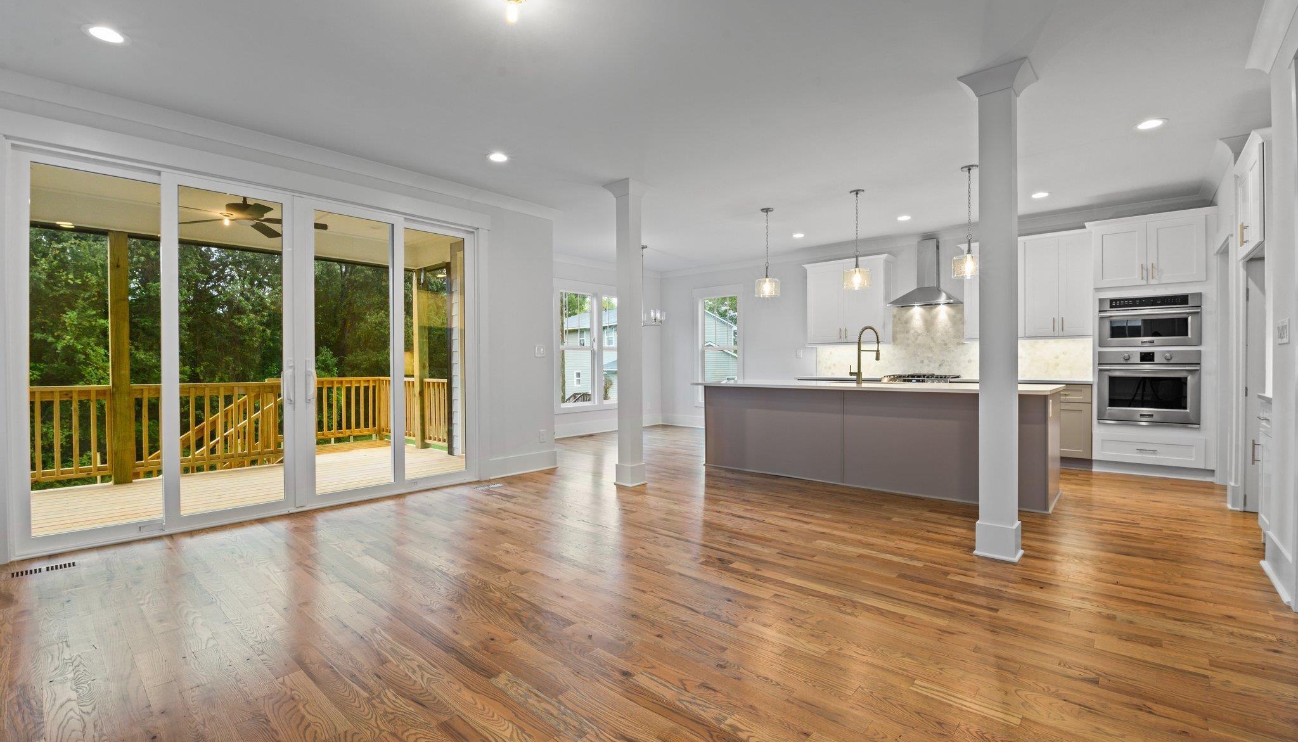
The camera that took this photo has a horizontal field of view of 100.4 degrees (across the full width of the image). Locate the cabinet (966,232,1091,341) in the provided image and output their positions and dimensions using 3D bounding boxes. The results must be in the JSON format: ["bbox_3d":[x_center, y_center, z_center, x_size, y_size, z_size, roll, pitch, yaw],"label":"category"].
[{"bbox_3d":[4.404,-0.938,6.324,1.242,1.197,0.347,0,1,41],"label":"cabinet"}]

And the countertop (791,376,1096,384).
[{"bbox_3d":[3.525,0.114,6.812,3.210,0.040,0.650,0,1,40],"label":"countertop"}]

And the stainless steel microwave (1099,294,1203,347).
[{"bbox_3d":[5.048,-0.491,5.479,0.742,0.497,0.502,0,1,41],"label":"stainless steel microwave"}]

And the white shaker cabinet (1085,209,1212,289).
[{"bbox_3d":[5.101,-1.193,5.530,0.901,0.670,0.623,0,1,41],"label":"white shaker cabinet"}]

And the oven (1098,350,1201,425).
[{"bbox_3d":[5.012,0.164,5.454,0.755,0.740,0.600,0,1,40],"label":"oven"}]

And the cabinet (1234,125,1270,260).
[{"bbox_3d":[4.310,-1.151,3.512,0.620,0.690,0.840,0,1,40],"label":"cabinet"}]

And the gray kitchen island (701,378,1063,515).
[{"bbox_3d":[2.064,0.601,5.472,3.300,0.911,1.024,0,1,41],"label":"gray kitchen island"}]

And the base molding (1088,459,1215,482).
[{"bbox_3d":[4.978,0.988,5.372,0.879,0.113,0.035,0,1,41],"label":"base molding"}]

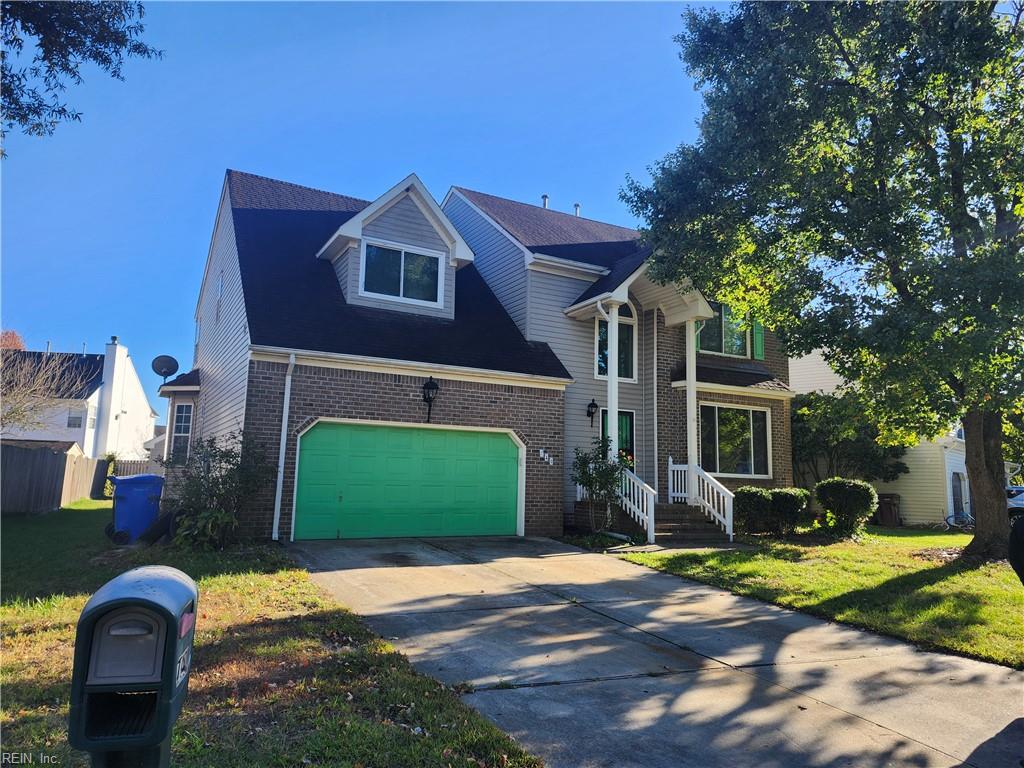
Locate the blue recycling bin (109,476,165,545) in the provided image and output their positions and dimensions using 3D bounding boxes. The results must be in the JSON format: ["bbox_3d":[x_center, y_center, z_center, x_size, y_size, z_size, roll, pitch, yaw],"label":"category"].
[{"bbox_3d":[-6.345,2.101,11.402,0.810,1.120,0.680,6,-10,-33],"label":"blue recycling bin"}]

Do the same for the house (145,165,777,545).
[{"bbox_3d":[-1.188,-1.000,19.639,15.370,9.700,12.200,6,-9,-29],"label":"house"}]

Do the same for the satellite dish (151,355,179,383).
[{"bbox_3d":[-10.232,-0.457,20.062,0.750,0.780,0.520,3,-8,-15],"label":"satellite dish"}]

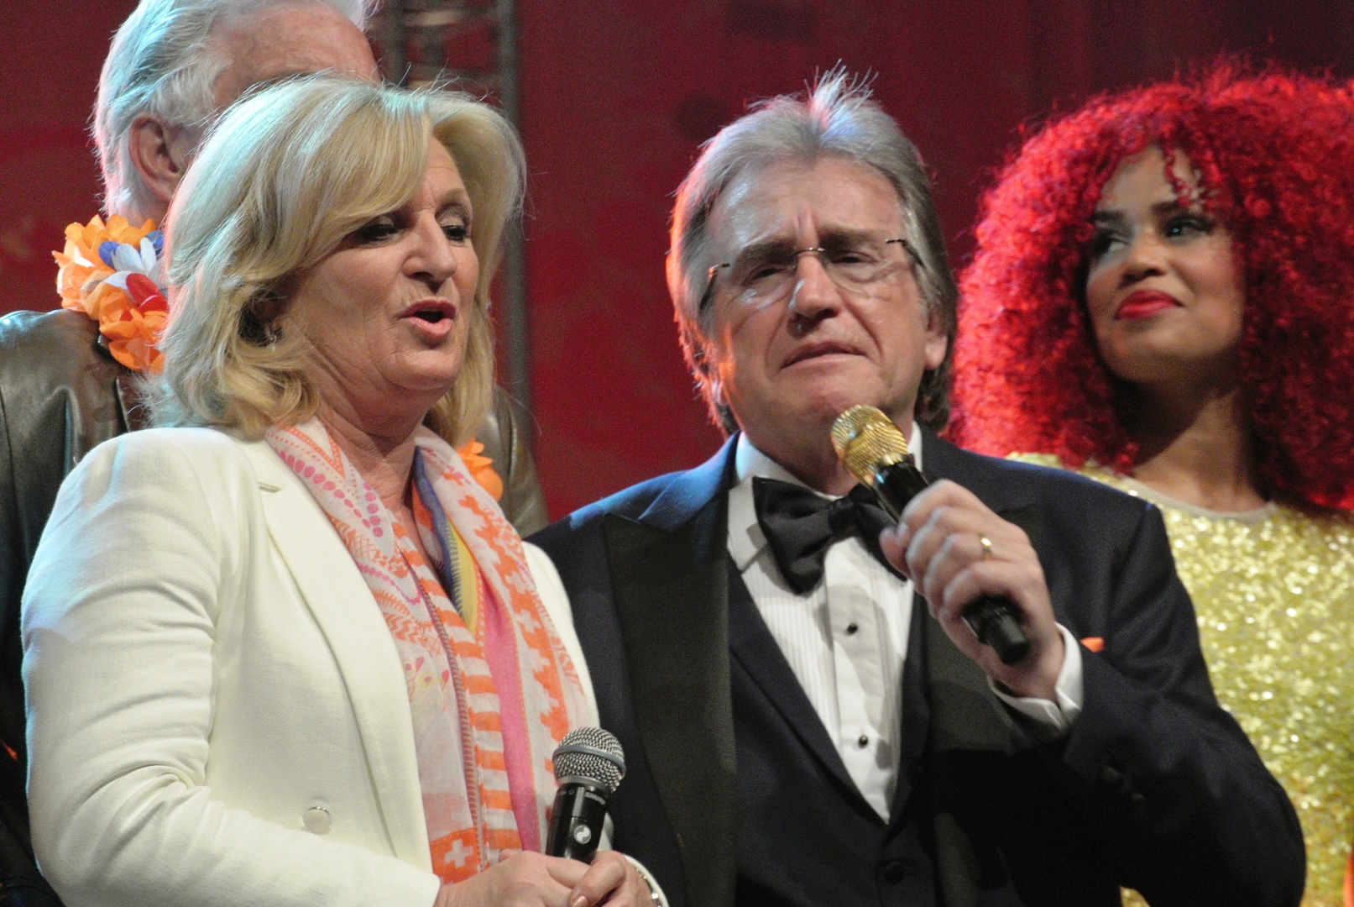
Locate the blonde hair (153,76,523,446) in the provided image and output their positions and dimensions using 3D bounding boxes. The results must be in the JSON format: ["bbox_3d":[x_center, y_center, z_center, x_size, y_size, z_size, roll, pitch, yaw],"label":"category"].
[{"bbox_3d":[-0.239,-0.136,7.220,0.240,0.262,0.250,3,-7,-38],"label":"blonde hair"}]

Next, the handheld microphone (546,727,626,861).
[{"bbox_3d":[-0.080,0.296,7.030,0.051,0.235,0.051,12,-20,0],"label":"handheld microphone"}]

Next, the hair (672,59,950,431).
[{"bbox_3d":[0.097,-0.144,7.360,0.203,0.255,0.230,-9,-10,4],"label":"hair"}]

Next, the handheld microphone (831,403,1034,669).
[{"bbox_3d":[0.181,0.057,7.200,0.047,0.240,0.047,-34,-24,0],"label":"handheld microphone"}]

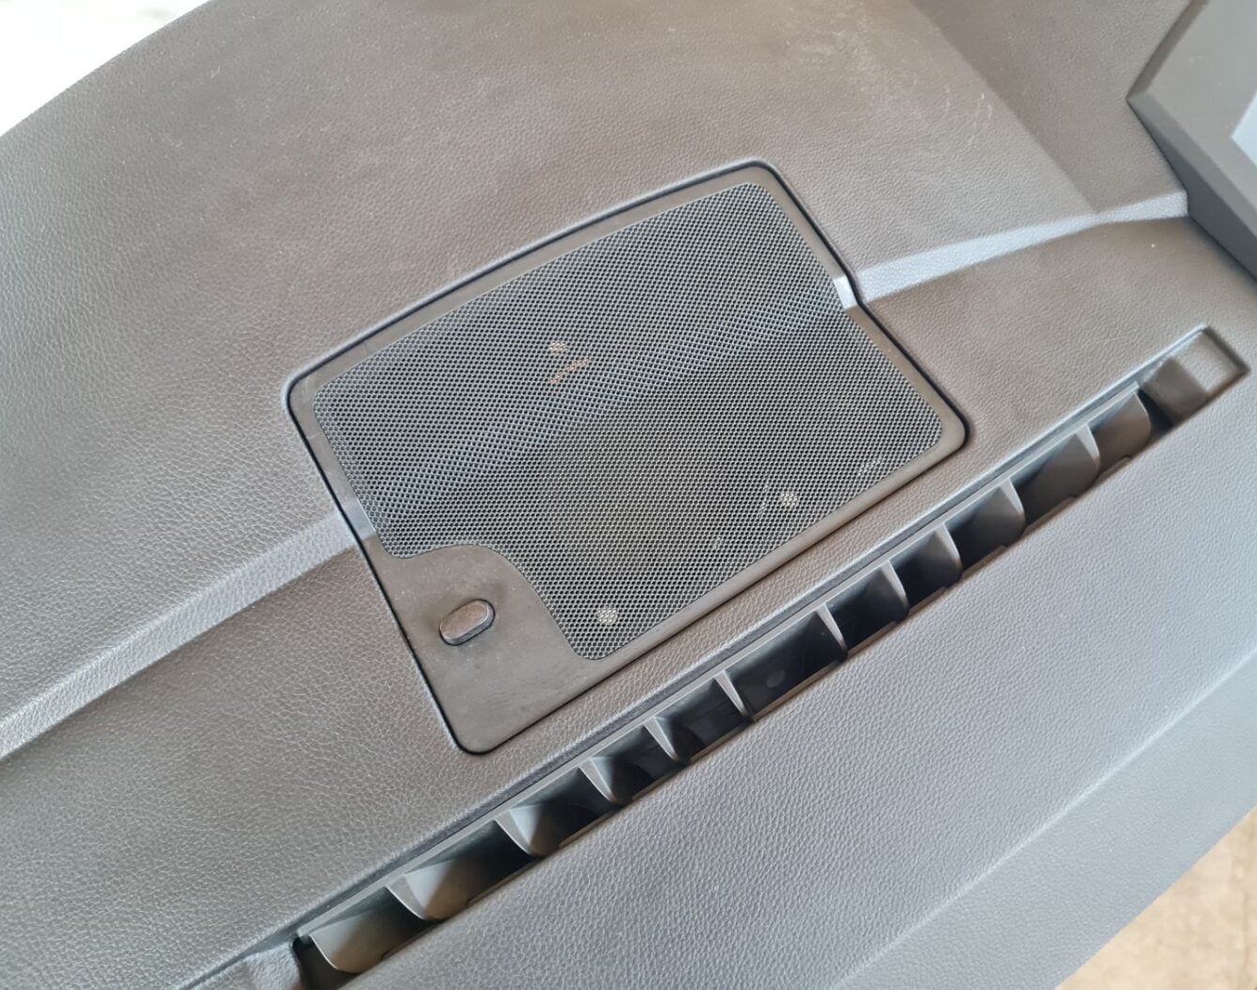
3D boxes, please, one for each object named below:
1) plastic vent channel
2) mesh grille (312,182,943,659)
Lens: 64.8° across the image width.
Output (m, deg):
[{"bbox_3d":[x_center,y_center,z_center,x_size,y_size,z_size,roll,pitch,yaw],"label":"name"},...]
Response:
[{"bbox_3d":[0.077,0.054,0.402,0.450,0.022,0.028,-32,78,-12],"label":"plastic vent channel"},{"bbox_3d":[0.005,-0.032,0.400,0.227,0.021,0.147,-31,81,-12],"label":"mesh grille"}]

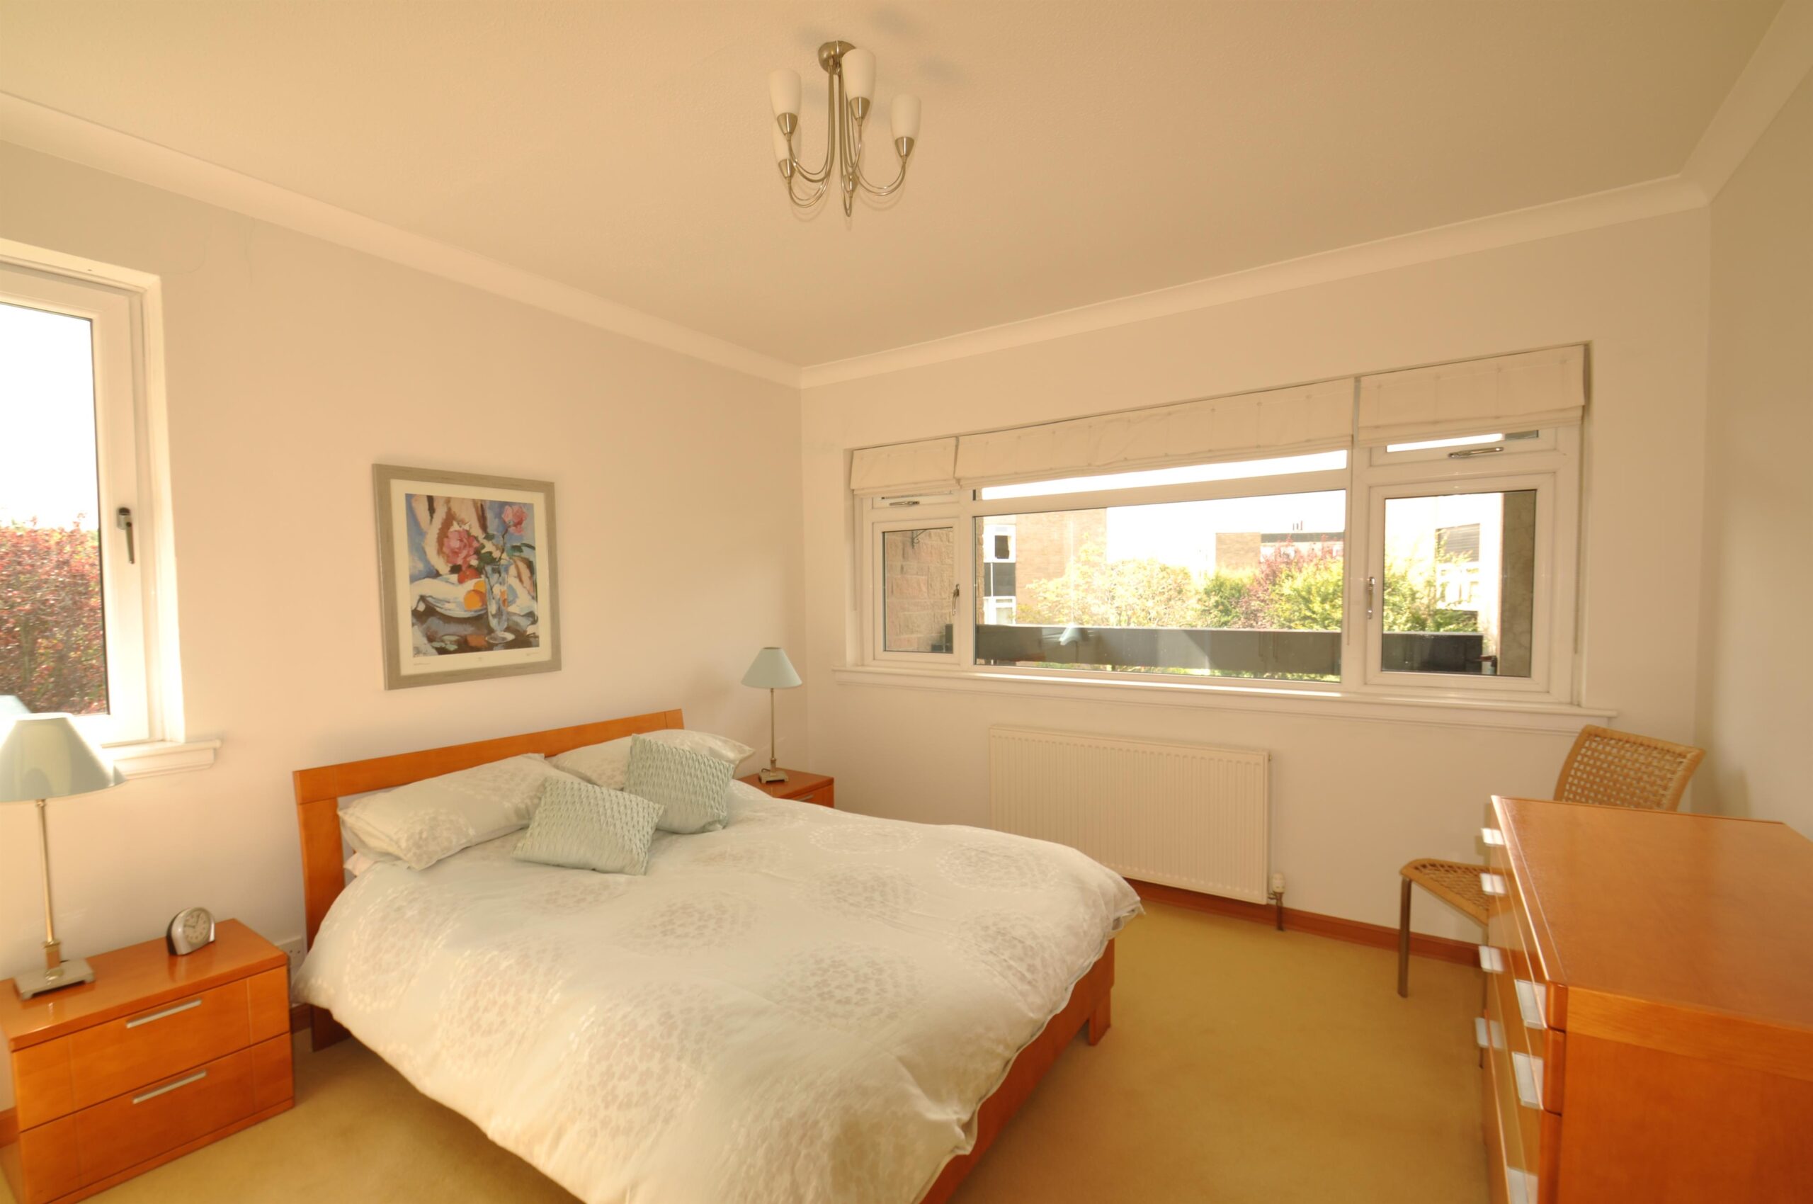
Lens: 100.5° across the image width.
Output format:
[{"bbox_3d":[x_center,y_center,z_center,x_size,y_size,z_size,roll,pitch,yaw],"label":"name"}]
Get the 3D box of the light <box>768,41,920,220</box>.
[{"bbox_3d":[-0.154,-1.069,1.707,0.356,0.332,0.356,-1,2,0],"label":"light"}]

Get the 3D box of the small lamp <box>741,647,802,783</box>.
[{"bbox_3d":[-0.702,0.579,3.881,0.292,0.671,0.292,-1,2,0],"label":"small lamp"}]

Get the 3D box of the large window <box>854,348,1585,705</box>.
[{"bbox_3d":[0.995,-0.240,3.370,3.036,1.214,0.119,0,2,33],"label":"large window"}]

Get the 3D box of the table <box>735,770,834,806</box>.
[{"bbox_3d":[-0.684,1.138,3.756,0.426,0.441,0.495,0,2,33],"label":"table"}]

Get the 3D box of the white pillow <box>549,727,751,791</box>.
[{"bbox_3d":[-1.026,0.665,3.109,0.416,0.158,0.683,27,16,29],"label":"white pillow"}]

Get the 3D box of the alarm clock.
[{"bbox_3d":[-1.986,0.900,2.103,0.059,0.114,0.094,0,2,27],"label":"alarm clock"}]

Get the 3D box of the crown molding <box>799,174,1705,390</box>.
[{"bbox_3d":[0.912,-1.258,3.289,3.662,0.084,0.084,0,2,33],"label":"crown molding"}]

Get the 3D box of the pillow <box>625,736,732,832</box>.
[{"bbox_3d":[-0.857,0.690,2.823,0.386,0.129,0.366,21,32,-19],"label":"pillow"}]

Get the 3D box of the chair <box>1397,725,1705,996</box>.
[{"bbox_3d":[1.973,0.895,2.368,0.604,0.920,0.445,-1,2,4],"label":"chair"}]

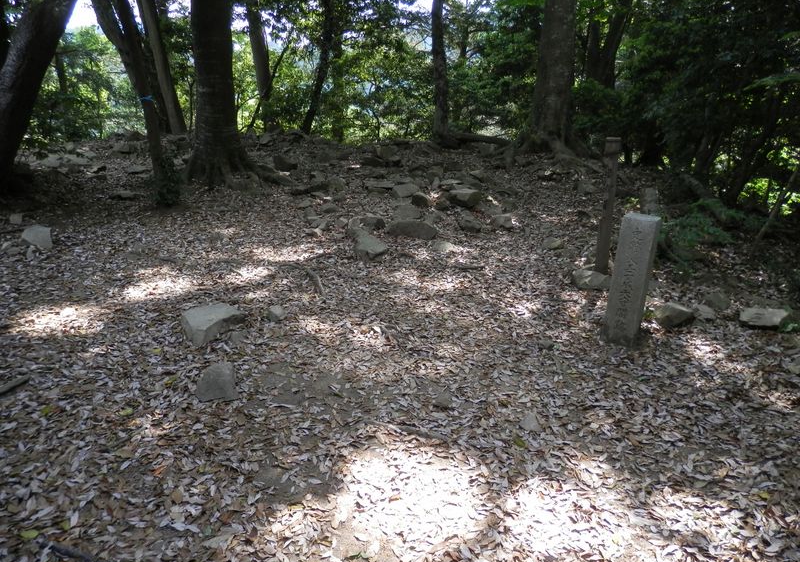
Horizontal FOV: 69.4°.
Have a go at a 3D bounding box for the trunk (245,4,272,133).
[{"bbox_3d":[-3.323,-5.045,13.683,0.340,2.830,0.340,-5,13,0],"label":"trunk"}]

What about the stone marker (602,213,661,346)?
[{"bbox_3d":[1.446,-0.008,3.600,0.188,0.790,0.187,11,20,30],"label":"stone marker"}]

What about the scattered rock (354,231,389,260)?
[{"bbox_3d":[-0.277,-0.352,5.615,0.330,0.176,0.413,-1,17,-3],"label":"scattered rock"}]

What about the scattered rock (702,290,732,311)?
[{"bbox_3d":[2.735,0.167,5.000,0.210,0.140,0.170,6,14,17],"label":"scattered rock"}]

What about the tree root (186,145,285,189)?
[{"bbox_3d":[-2.690,-1.864,9.450,1.400,0.620,1.200,0,13,0],"label":"tree root"}]

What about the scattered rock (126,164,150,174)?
[{"bbox_3d":[-3.998,-1.704,8.820,0.322,0.127,0.258,-7,19,-23],"label":"scattered rock"}]

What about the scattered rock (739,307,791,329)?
[{"bbox_3d":[2.527,0.263,4.000,0.350,0.130,0.230,0,19,0],"label":"scattered rock"}]

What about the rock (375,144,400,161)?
[{"bbox_3d":[-0.242,-2.491,11.200,0.490,0.300,0.380,0,18,-1],"label":"rock"}]

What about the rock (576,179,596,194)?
[{"bbox_3d":[2.508,-1.273,7.771,0.257,0.164,0.206,5,18,17],"label":"rock"}]

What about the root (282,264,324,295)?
[{"bbox_3d":[-0.793,-0.021,4.750,0.170,0.070,0.750,-12,22,-31],"label":"root"}]

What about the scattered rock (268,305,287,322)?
[{"bbox_3d":[-0.896,0.235,4.209,0.136,0.090,0.109,-4,17,-12],"label":"scattered rock"}]

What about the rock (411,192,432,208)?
[{"bbox_3d":[0.313,-1.200,8.500,0.310,0.190,0.270,2,14,0],"label":"rock"}]

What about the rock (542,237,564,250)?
[{"bbox_3d":[1.527,-0.374,5.768,0.203,0.095,0.163,5,18,15],"label":"rock"}]

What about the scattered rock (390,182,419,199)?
[{"bbox_3d":[0.072,-1.190,7.573,0.367,0.167,0.349,0,17,1],"label":"scattered rock"}]

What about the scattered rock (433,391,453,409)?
[{"bbox_3d":[0.216,0.606,2.930,0.095,0.060,0.095,0,13,0],"label":"scattered rock"}]

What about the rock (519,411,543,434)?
[{"bbox_3d":[0.621,0.669,2.730,0.100,0.055,0.100,4,18,14],"label":"rock"}]

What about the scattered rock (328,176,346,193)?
[{"bbox_3d":[-0.974,-1.503,9.000,0.290,0.200,0.270,0,13,0],"label":"scattered rock"}]

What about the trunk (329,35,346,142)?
[{"bbox_3d":[-1.570,-4.810,14.515,0.300,2.540,0.300,1,13,0],"label":"trunk"}]

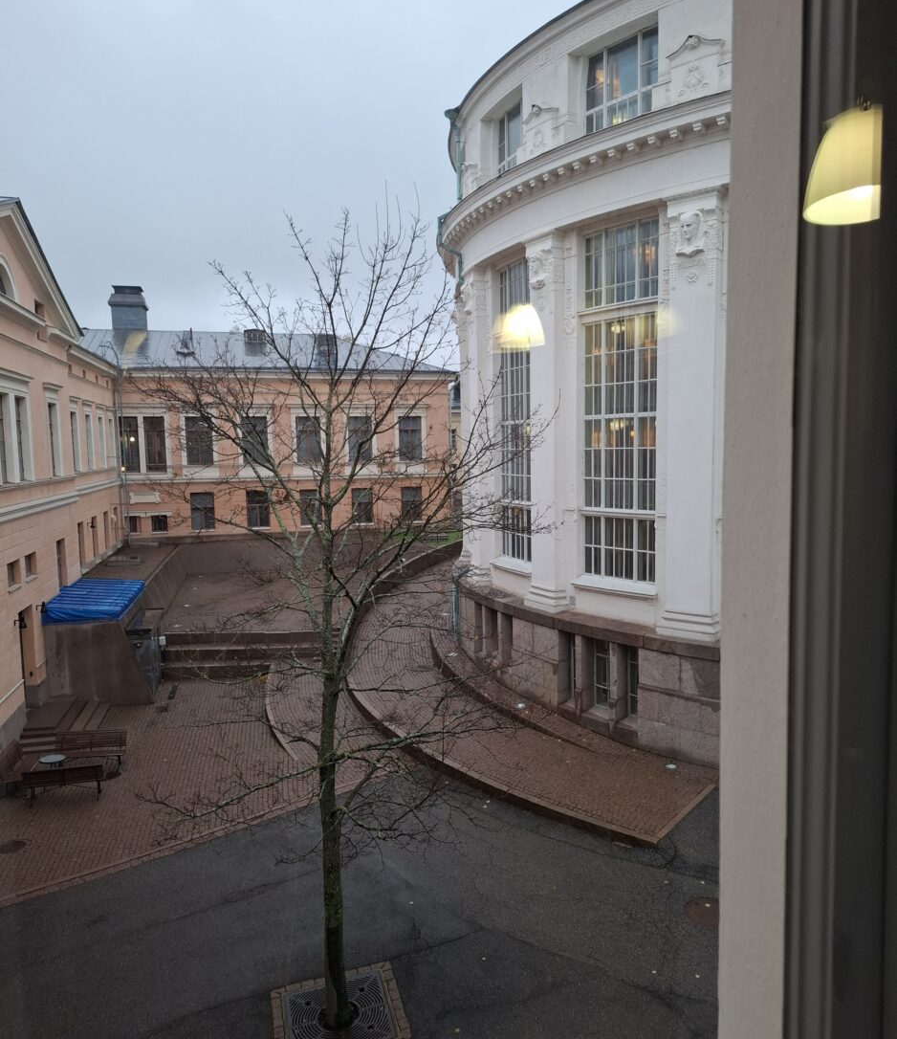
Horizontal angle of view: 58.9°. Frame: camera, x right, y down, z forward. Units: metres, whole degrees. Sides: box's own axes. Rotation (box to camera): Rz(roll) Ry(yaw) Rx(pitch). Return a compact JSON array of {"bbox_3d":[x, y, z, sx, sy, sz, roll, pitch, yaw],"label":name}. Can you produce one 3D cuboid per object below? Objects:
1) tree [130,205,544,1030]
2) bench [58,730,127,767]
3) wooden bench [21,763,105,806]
[{"bbox_3d":[-1.375,1.456,10.553,5.400,11.070,5.200,-2,6,-9],"label":"tree"},{"bbox_3d":[-8.936,5.825,19.822,1.700,0.840,0.620,-2,6,-10],"label":"bench"},{"bbox_3d":[-8.723,5.987,18.146,1.700,0.840,0.620,-2,6,-12],"label":"wooden bench"}]

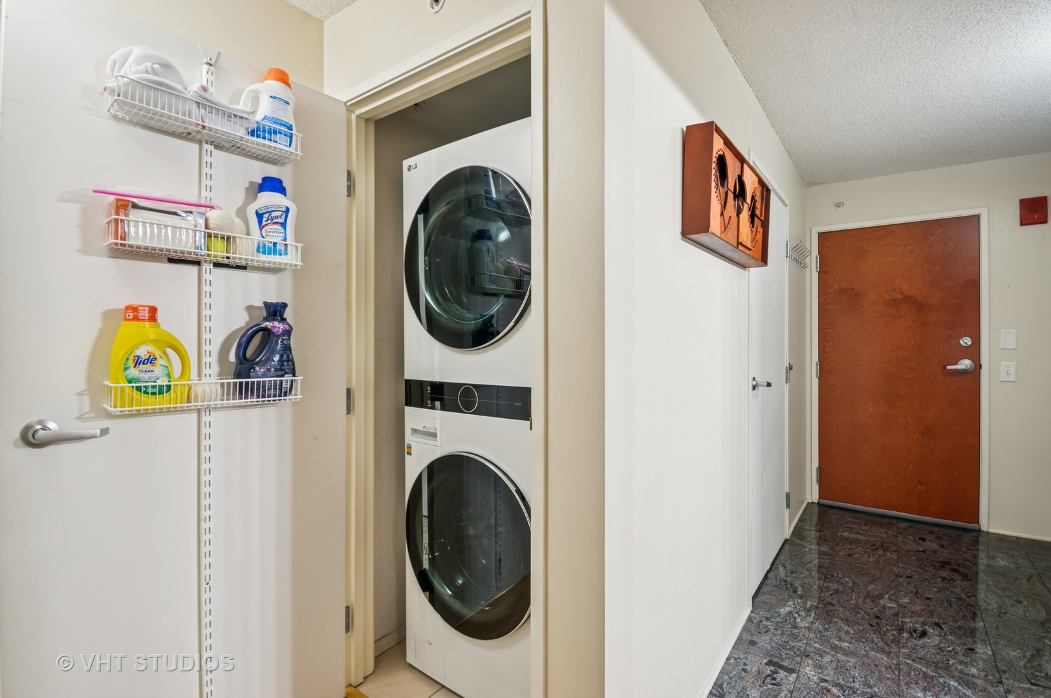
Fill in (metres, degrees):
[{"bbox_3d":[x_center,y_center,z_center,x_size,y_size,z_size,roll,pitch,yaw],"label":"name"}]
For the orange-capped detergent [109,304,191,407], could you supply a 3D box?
[{"bbox_3d":[-0.945,0.018,1.105,0.158,0.258,0.100,0,0,-45],"label":"orange-capped detergent"}]

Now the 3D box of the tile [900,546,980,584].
[{"bbox_3d":[2.251,1.185,2.414,0.296,0.010,0.302,0,0,40],"label":"tile"}]

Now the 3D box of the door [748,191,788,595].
[{"bbox_3d":[1.309,0.145,2.385,0.045,2.040,0.885,0,0,40],"label":"door"}]

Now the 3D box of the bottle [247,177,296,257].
[{"bbox_3d":[-0.752,-0.392,1.298,0.122,0.238,0.080,0,0,-33],"label":"bottle"}]

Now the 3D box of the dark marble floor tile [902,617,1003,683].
[{"bbox_3d":[1.669,1.185,1.738,0.296,0.010,0.302,0,0,40],"label":"dark marble floor tile"}]

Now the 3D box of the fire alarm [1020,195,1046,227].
[{"bbox_3d":[3.146,-0.858,2.700,0.120,0.162,0.045,0,0,33],"label":"fire alarm"}]

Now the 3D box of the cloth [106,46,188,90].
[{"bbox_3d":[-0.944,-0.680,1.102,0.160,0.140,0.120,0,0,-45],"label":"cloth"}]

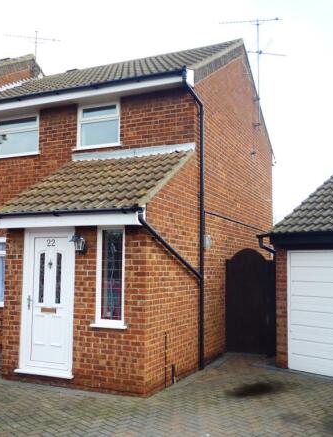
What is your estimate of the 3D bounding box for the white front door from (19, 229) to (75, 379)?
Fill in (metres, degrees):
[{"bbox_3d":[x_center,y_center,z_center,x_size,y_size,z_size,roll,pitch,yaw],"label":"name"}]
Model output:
[{"bbox_3d":[-1.723,1.179,6.802,0.930,2.090,0.110,-2,-6,23],"label":"white front door"}]

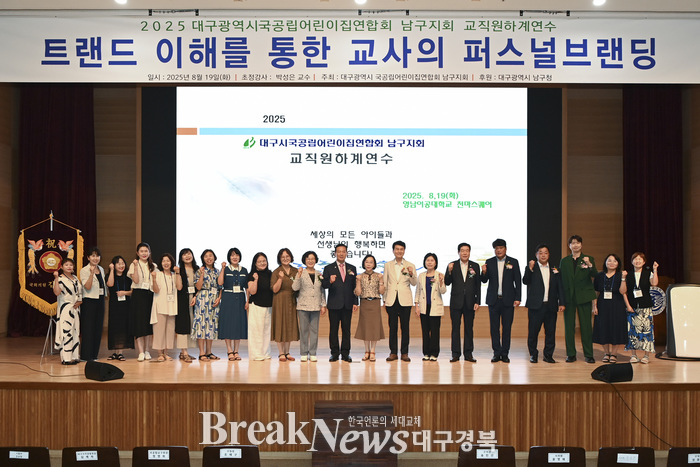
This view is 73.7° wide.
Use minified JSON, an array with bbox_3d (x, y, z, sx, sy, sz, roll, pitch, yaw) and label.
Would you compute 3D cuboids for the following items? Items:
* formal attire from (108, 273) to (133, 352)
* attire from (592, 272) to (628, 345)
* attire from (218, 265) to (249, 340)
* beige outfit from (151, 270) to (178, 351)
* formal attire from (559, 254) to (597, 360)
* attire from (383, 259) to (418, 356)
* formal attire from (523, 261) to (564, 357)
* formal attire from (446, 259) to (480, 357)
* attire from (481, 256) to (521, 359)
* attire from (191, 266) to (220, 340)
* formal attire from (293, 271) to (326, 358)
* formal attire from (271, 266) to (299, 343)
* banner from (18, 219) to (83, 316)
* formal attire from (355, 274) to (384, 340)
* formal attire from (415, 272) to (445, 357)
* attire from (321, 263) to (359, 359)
[{"bbox_3d":[-3.383,1.146,6.880,0.410,1.137,0.330,0,0,-12],"label":"formal attire"},{"bbox_3d":[3.831,1.101,6.850,0.490,1.051,0.360,0,0,10],"label":"attire"},{"bbox_3d":[-1.726,1.016,6.930,0.429,1.111,0.360,0,0,-15],"label":"attire"},{"bbox_3d":[-2.719,1.130,6.850,0.410,1.154,0.330,0,0,-13],"label":"beige outfit"},{"bbox_3d":[3.355,1.061,6.860,0.555,1.519,0.360,0,0,22],"label":"formal attire"},{"bbox_3d":[0.743,1.089,6.900,0.500,1.424,0.340,0,0,5],"label":"attire"},{"bbox_3d":[2.832,1.129,6.830,0.602,1.410,0.380,0,0,20],"label":"formal attire"},{"bbox_3d":[1.666,1.104,6.880,0.520,1.427,0.360,0,0,13],"label":"formal attire"},{"bbox_3d":[2.227,1.064,6.860,0.591,1.497,0.380,0,0,18],"label":"attire"},{"bbox_3d":[-2.132,1.028,6.910,0.435,1.078,0.360,0,0,-23],"label":"attire"},{"bbox_3d":[-0.597,1.160,6.880,0.491,1.287,0.340,0,0,-9],"label":"formal attire"},{"bbox_3d":[-0.957,1.034,6.900,0.413,1.106,0.360,0,0,-14],"label":"formal attire"},{"bbox_3d":[-4.448,0.506,6.950,0.900,1.459,0.080,0,0,-9],"label":"banner"},{"bbox_3d":[0.294,1.078,6.870,0.440,1.018,0.330,0,0,0],"label":"formal attire"},{"bbox_3d":[1.191,1.194,6.860,0.470,1.250,0.320,0,0,3],"label":"formal attire"},{"bbox_3d":[-0.141,1.117,6.860,0.530,1.404,0.360,0,0,2],"label":"attire"}]

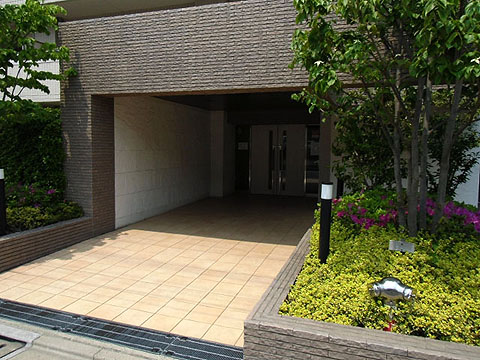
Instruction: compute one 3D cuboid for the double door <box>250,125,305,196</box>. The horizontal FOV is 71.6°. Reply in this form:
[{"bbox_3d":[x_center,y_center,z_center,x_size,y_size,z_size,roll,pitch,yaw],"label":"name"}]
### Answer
[{"bbox_3d":[1.220,-0.630,10.650,1.800,2.230,0.080,3,6,18],"label":"double door"}]

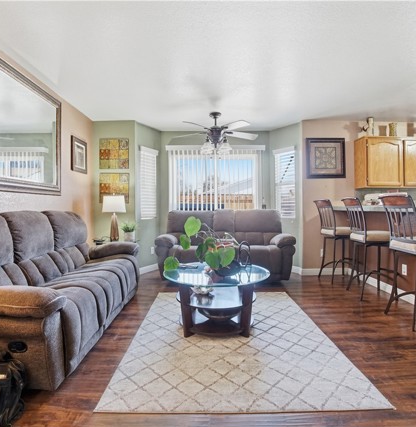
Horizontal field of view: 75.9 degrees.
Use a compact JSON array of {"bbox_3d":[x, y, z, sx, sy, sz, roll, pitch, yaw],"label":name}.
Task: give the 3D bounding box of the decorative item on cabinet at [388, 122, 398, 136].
[{"bbox_3d":[2.815,-1.246,4.027,0.105,0.240,0.105,0,1,0],"label":"decorative item on cabinet"}]

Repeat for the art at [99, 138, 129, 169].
[{"bbox_3d":[-1.474,-0.938,4.207,0.475,0.485,0.030,0,2,-2],"label":"art"}]

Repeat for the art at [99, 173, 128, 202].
[{"bbox_3d":[-1.480,-0.397,4.223,0.475,0.480,0.030,0,2,-2],"label":"art"}]

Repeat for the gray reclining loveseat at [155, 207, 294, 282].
[{"bbox_3d":[0.256,0.465,4.300,2.020,1.020,0.950,0,1,0],"label":"gray reclining loveseat"}]

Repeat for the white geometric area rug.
[{"bbox_3d":[0.186,1.010,2.384,1.580,0.012,1.960,0,1,0],"label":"white geometric area rug"}]

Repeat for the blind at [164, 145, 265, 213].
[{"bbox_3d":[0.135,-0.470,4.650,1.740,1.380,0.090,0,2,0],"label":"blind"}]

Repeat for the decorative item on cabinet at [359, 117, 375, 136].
[{"bbox_3d":[2.404,-1.275,3.997,0.190,0.300,0.110,0,1,0],"label":"decorative item on cabinet"}]

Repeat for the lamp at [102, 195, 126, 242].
[{"bbox_3d":[-1.355,0.062,3.869,0.335,0.690,0.310,0,2,-2],"label":"lamp"}]

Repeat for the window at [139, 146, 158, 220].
[{"bbox_3d":[-0.980,-0.500,4.450,0.090,1.180,0.410,1,2,35],"label":"window"}]

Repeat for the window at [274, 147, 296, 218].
[{"bbox_3d":[1.318,-0.510,4.548,0.080,1.173,0.450,-1,2,-32],"label":"window"}]

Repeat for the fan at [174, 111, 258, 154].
[{"bbox_3d":[0.105,-1.142,3.829,1.300,0.620,1.280,0,1,0],"label":"fan"}]

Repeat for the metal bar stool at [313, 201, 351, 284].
[{"bbox_3d":[1.930,0.400,3.950,0.540,1.170,0.460,0,2,-7],"label":"metal bar stool"}]

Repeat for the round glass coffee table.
[{"bbox_3d":[0.083,0.779,2.445,0.940,0.470,0.920,0,1,0],"label":"round glass coffee table"}]

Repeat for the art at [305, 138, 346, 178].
[{"bbox_3d":[1.861,-0.873,4.189,0.610,0.630,0.030,0,1,0],"label":"art"}]

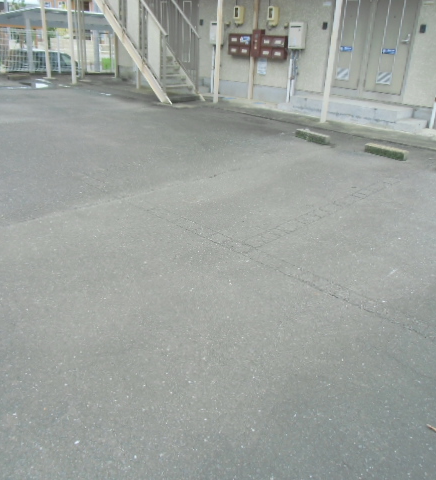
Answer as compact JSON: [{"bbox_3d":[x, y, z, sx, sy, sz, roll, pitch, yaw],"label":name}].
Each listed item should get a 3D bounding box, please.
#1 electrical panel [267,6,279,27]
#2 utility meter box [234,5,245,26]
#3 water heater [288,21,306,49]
[{"bbox_3d":[1.278,-5.162,10.261,0.175,0.380,0.165,22,30,36],"label":"electrical panel"},{"bbox_3d":[0.518,-5.490,10.853,0.175,0.370,0.165,22,30,36],"label":"utility meter box"},{"bbox_3d":[1.690,-4.365,9.466,0.330,0.510,0.160,23,31,37],"label":"water heater"}]

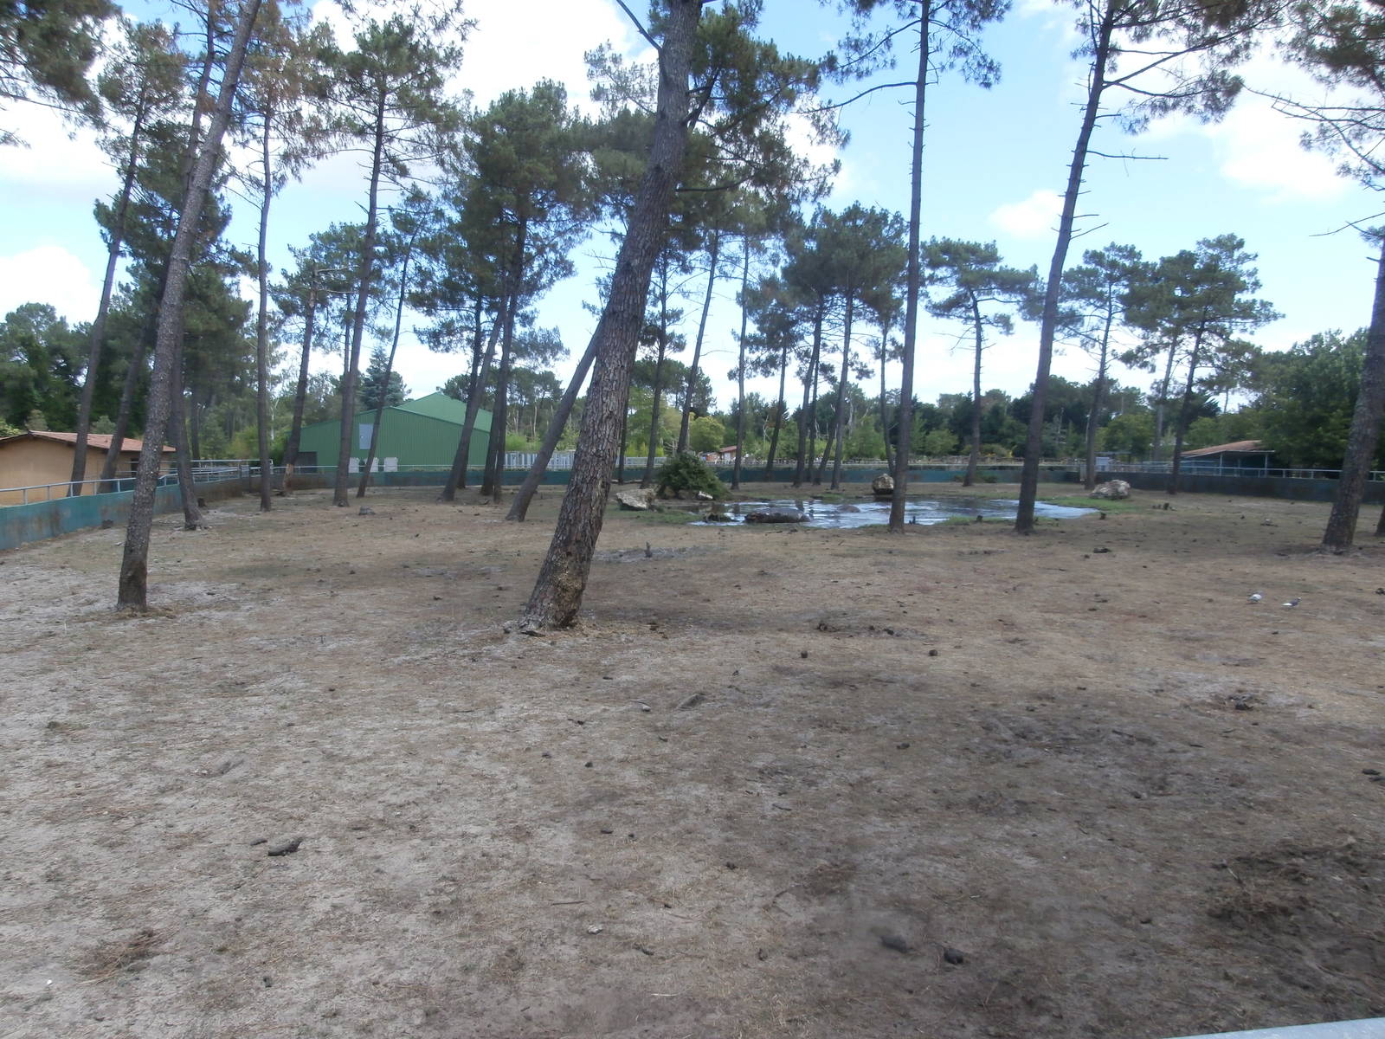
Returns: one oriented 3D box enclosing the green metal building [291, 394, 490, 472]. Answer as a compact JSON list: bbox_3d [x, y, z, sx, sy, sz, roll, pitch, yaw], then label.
[{"bbox_3d":[-27.805,-7.974,86.772,16.500,6.900,15.000,-2,5,-20],"label":"green metal building"}]

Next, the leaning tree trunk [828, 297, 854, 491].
[{"bbox_3d":[7.646,-6.349,48.763,0.524,9.690,0.441,5,5,8],"label":"leaning tree trunk"}]

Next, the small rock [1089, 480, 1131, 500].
[{"bbox_3d":[21.439,-1.512,49.320,2.050,0.900,1.400,2,5,23],"label":"small rock"}]

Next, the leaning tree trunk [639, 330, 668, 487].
[{"bbox_3d":[-2.615,-7.423,64.829,0.550,10.480,0.500,7,4,-3],"label":"leaning tree trunk"}]

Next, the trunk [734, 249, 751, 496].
[{"bbox_3d":[2.556,-7.815,49.382,0.420,12.518,0.336,3,4,2],"label":"trunk"}]

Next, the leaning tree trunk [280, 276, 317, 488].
[{"bbox_3d":[-18.665,-6.330,45.748,0.616,10.148,0.514,7,1,-23],"label":"leaning tree trunk"}]

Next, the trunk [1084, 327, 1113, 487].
[{"bbox_3d":[20.606,-5.673,48.767,0.606,8.332,0.496,7,6,22],"label":"trunk"}]

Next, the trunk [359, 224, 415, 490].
[{"bbox_3d":[-16.539,-8.424,51.956,0.500,14.608,0.400,11,0,-20],"label":"trunk"}]

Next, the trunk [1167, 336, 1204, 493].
[{"bbox_3d":[22.070,-4.615,42.947,0.463,7.064,0.390,10,8,26],"label":"trunk"}]

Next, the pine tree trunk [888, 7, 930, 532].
[{"bbox_3d":[6.850,-7.661,29.991,0.480,16.043,0.450,3,5,12],"label":"pine tree trunk"}]

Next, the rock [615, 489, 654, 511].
[{"bbox_3d":[-2.461,-0.802,40.786,1.600,0.750,1.150,0,4,-3],"label":"rock"}]

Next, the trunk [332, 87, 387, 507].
[{"bbox_3d":[-14.776,-9.899,42.940,0.680,18.706,0.600,6,2,-20],"label":"trunk"}]

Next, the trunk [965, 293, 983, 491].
[{"bbox_3d":[15.488,-6.938,52.639,0.744,10.305,0.476,1,4,16],"label":"trunk"}]

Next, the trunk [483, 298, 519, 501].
[{"bbox_3d":[-7.701,-4.903,39.197,0.662,8.158,0.485,6,3,-12],"label":"trunk"}]

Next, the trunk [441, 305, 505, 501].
[{"bbox_3d":[-8.712,-4.676,38.440,0.496,8.034,0.431,15,0,-15],"label":"trunk"}]

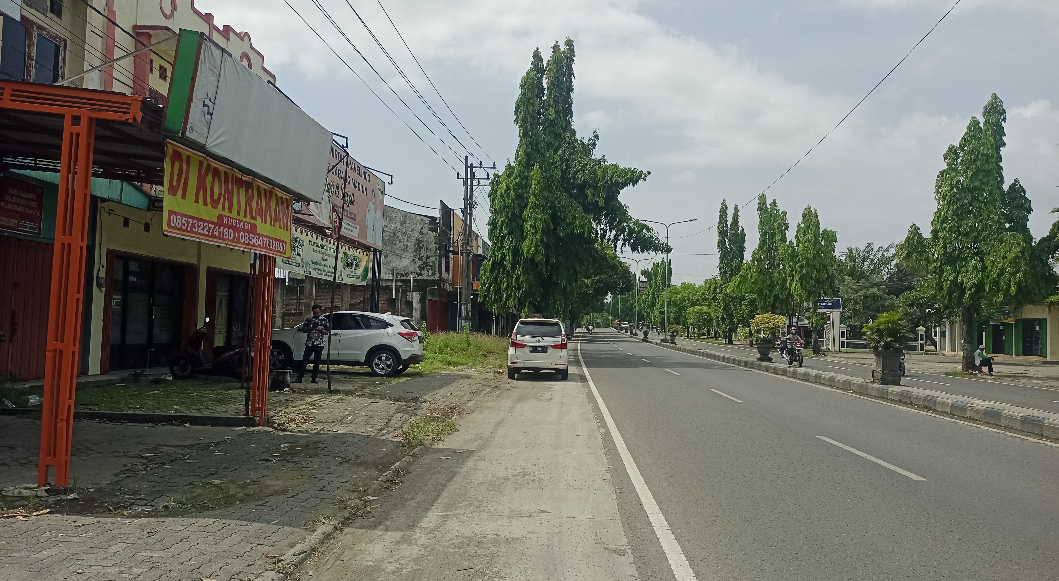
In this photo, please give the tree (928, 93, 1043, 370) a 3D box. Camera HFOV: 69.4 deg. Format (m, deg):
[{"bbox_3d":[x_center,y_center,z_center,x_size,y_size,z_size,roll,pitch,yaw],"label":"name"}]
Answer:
[{"bbox_3d":[19.074,-2.441,32.000,4.400,11.700,4.300,1,-2,3],"label":"tree"}]

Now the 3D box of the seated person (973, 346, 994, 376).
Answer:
[{"bbox_3d":[18.114,2.814,30.500,0.780,1.200,0.500,0,-3,21],"label":"seated person"}]

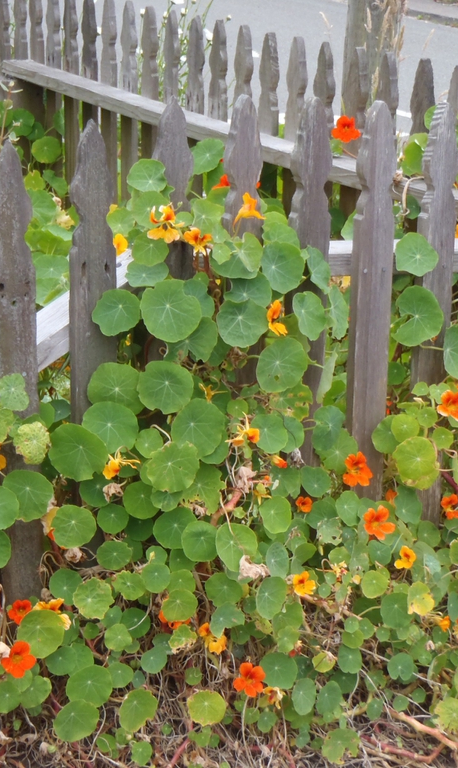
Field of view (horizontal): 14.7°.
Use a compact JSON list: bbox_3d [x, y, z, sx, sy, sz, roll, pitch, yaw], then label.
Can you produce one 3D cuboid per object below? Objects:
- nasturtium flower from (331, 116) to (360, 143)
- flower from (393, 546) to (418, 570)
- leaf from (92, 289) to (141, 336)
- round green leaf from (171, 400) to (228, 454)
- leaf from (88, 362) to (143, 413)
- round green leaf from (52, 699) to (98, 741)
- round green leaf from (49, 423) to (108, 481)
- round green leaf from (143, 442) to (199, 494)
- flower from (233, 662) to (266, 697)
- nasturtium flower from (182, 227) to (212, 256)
[{"bbox_3d":[0.230,-0.497,3.480,0.060,0.054,0.040,1,0,2],"label":"nasturtium flower"},{"bbox_3d":[0.299,0.295,3.004,0.041,0.041,0.035,12,6,29],"label":"flower"},{"bbox_3d":[-0.186,-0.118,2.935,0.082,0.080,0.022,-1,-1,-4],"label":"leaf"},{"bbox_3d":[-0.053,0.075,3.080,0.094,0.101,0.024,1,-18,2],"label":"round green leaf"},{"bbox_3d":[-0.192,0.006,3.000,0.096,0.093,0.024,-1,-17,-4],"label":"leaf"},{"bbox_3d":[-0.238,0.526,2.770,0.072,0.020,0.070,4,58,9],"label":"round green leaf"},{"bbox_3d":[-0.233,0.105,2.750,0.090,0.088,0.020,1,-7,2],"label":"round green leaf"},{"bbox_3d":[-0.097,0.142,3.040,0.093,0.091,0.024,0,-19,-2],"label":"round green leaf"},{"bbox_3d":[0.031,0.443,2.659,0.048,0.051,0.037,-1,-3,-4],"label":"flower"},{"bbox_3d":[-0.054,-0.247,3.050,0.052,0.045,0.040,0,-1,-1],"label":"nasturtium flower"}]

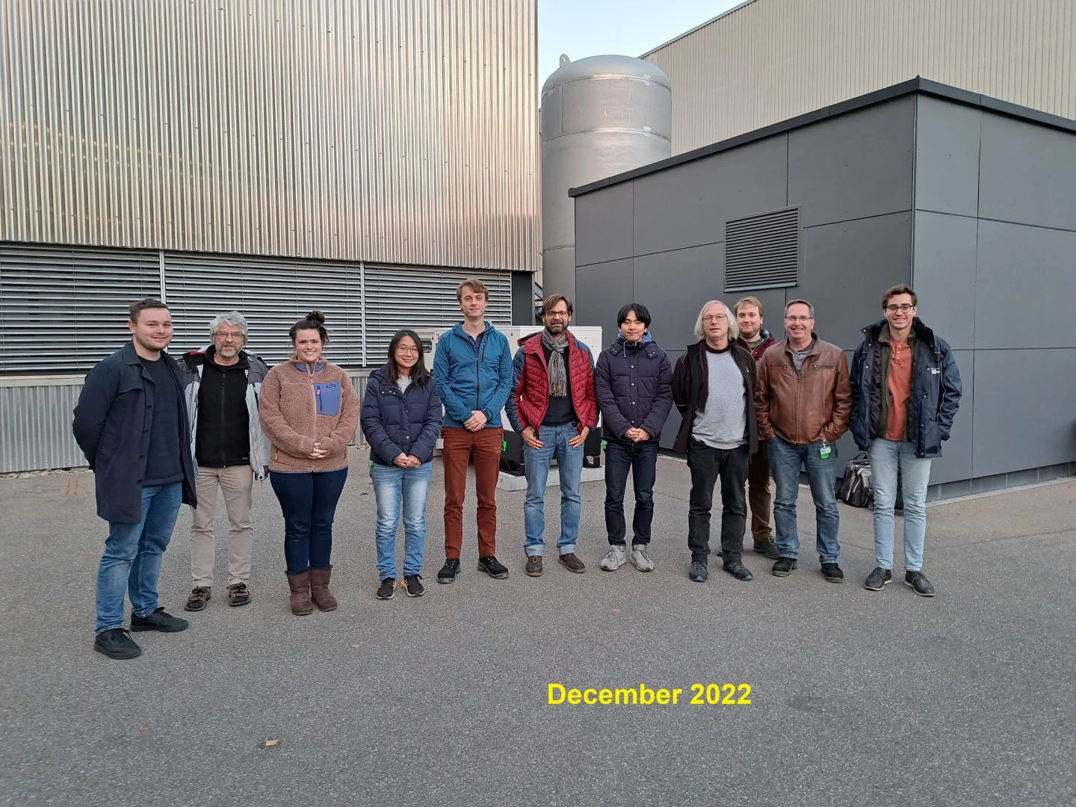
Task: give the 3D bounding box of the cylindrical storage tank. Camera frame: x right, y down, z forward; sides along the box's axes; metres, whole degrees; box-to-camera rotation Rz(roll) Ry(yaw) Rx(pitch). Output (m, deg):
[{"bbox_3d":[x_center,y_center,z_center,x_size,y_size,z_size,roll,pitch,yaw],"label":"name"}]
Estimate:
[{"bbox_3d":[1.325,-3.079,14.342,2.446,6.700,2.446,0,4,5],"label":"cylindrical storage tank"}]

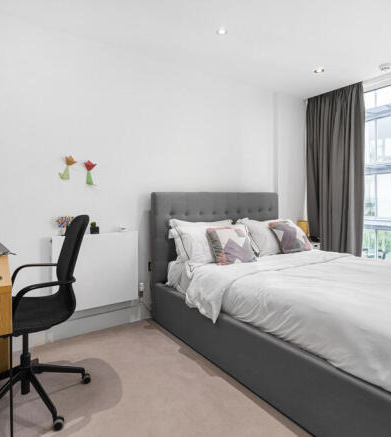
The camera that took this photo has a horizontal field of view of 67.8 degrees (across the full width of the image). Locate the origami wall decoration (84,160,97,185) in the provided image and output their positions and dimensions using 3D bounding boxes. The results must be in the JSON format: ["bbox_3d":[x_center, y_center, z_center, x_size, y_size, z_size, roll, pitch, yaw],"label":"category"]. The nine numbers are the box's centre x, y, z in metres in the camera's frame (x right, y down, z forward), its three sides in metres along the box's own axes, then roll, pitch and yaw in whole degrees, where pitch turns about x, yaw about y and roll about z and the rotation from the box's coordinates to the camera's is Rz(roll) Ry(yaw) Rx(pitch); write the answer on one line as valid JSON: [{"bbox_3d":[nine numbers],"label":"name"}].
[{"bbox_3d":[-0.868,-0.381,2.408,0.100,0.200,0.035,-1,2,-35],"label":"origami wall decoration"}]

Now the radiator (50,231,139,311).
[{"bbox_3d":[-0.811,0.417,2.388,0.680,0.600,0.100,-1,2,-35],"label":"radiator"}]

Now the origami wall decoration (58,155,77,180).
[{"bbox_3d":[-1.013,-0.404,2.306,0.133,0.206,0.035,-1,2,-35],"label":"origami wall decoration"}]

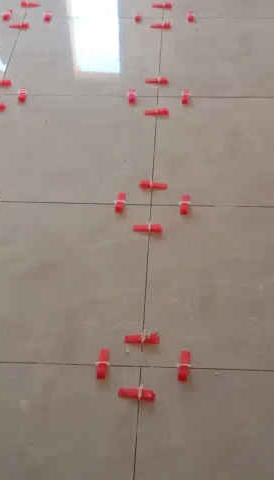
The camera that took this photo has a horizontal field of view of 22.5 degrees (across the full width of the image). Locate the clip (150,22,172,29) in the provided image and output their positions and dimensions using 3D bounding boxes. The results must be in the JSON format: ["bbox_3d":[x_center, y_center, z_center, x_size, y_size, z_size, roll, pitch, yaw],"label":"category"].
[{"bbox_3d":[0.101,-0.906,2.904,0.087,0.022,0.022,6,46,8],"label":"clip"}]

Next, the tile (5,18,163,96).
[{"bbox_3d":[-0.204,-0.748,2.783,0.600,0.010,0.600,1,45,3],"label":"tile"}]

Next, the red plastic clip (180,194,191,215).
[{"bbox_3d":[0.147,-0.112,2.107,0.022,0.022,0.087,4,45,6],"label":"red plastic clip"}]

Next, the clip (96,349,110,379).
[{"bbox_3d":[-0.084,0.303,1.706,0.019,0.020,0.086,2,45,4],"label":"clip"}]

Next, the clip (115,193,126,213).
[{"bbox_3d":[-0.050,-0.121,2.128,0.019,0.020,0.086,3,45,5],"label":"clip"}]

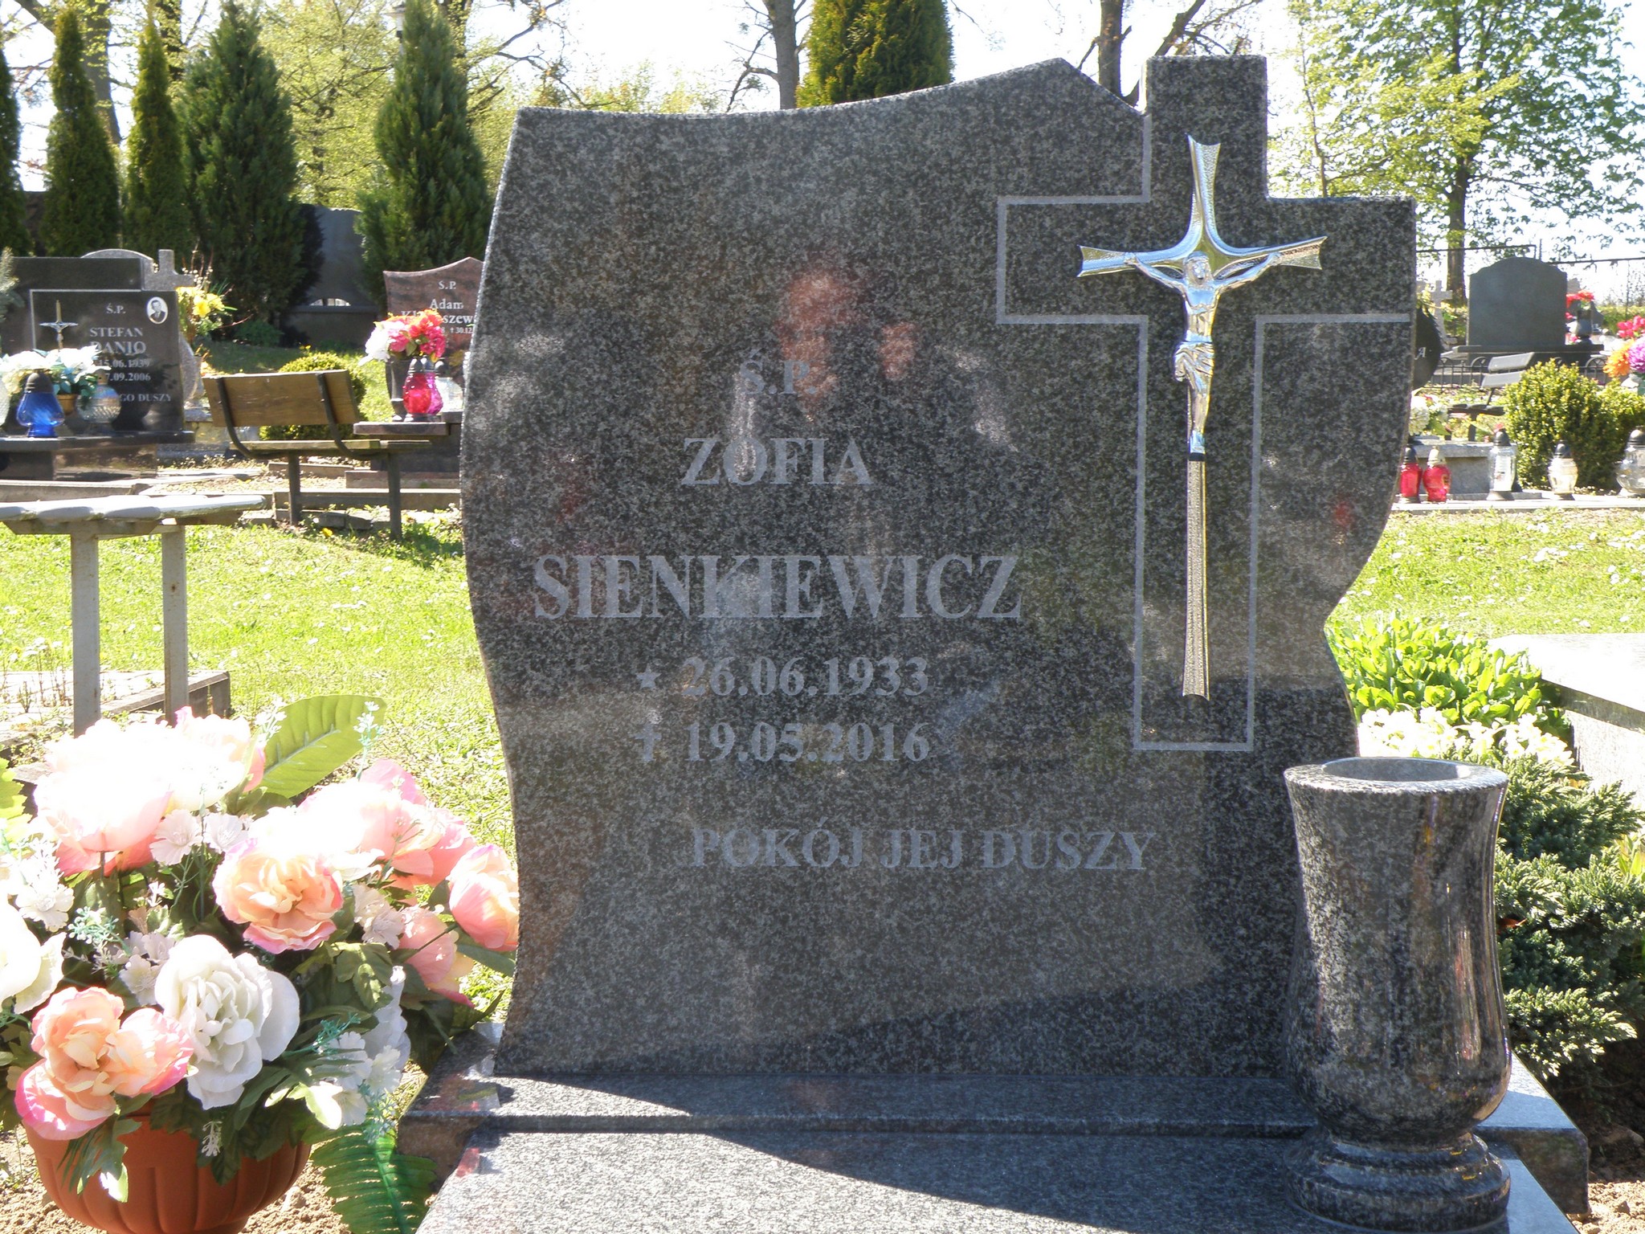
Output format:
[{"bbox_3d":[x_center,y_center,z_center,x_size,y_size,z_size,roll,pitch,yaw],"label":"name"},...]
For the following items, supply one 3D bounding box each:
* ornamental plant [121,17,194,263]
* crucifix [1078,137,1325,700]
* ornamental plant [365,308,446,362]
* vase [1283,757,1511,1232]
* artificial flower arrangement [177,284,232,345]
[{"bbox_3d":[-5.730,-3.760,22.500,0.620,2.750,0.620,0,6,2],"label":"ornamental plant"},{"bbox_3d":[0.296,-0.154,2.030,0.192,0.437,0.038,0,6,2],"label":"crucifix"},{"bbox_3d":[-2.270,-1.530,14.200,0.440,0.300,0.380,0,6,2],"label":"ornamental plant"},{"bbox_3d":[0.402,0.259,1.835,0.149,0.303,0.149,0,6,2],"label":"vase"},{"bbox_3d":[-3.870,-1.890,16.300,0.400,0.400,0.370,0,6,2],"label":"artificial flower arrangement"}]

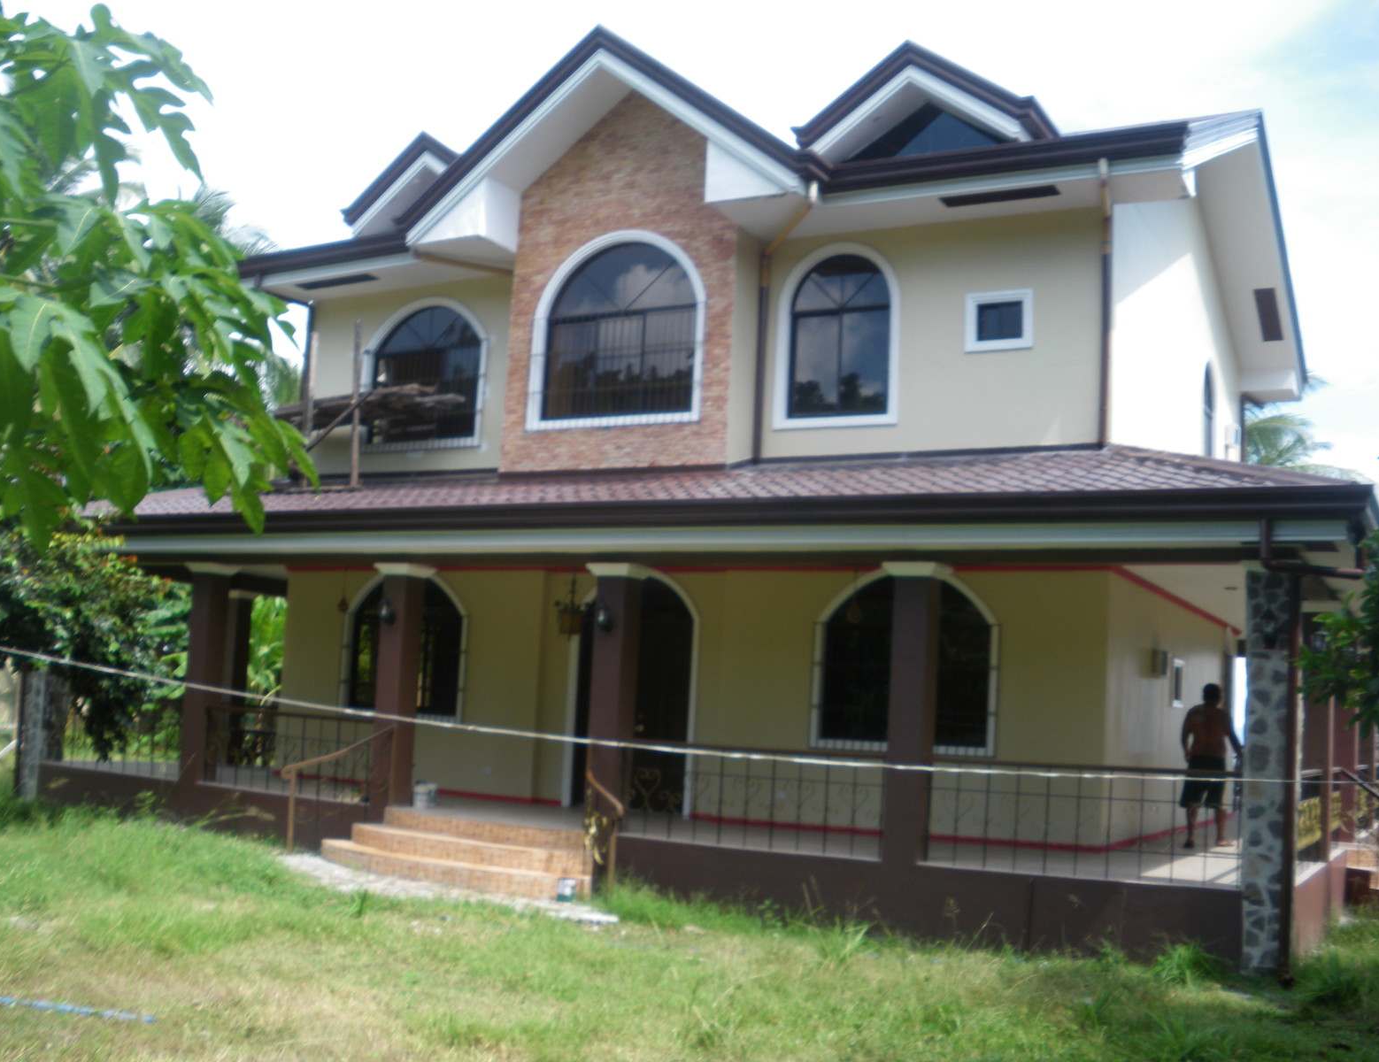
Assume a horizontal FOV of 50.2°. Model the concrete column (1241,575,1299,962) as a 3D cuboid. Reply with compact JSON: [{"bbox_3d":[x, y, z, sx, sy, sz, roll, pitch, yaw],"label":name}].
[{"bbox_3d":[4.262,1.737,10.772,0.366,2.947,0.366,-1,-8,29],"label":"concrete column"}]

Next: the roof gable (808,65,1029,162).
[{"bbox_3d":[2.481,-4.156,15.065,2.331,0.966,1.054,-1,-8,29],"label":"roof gable"}]

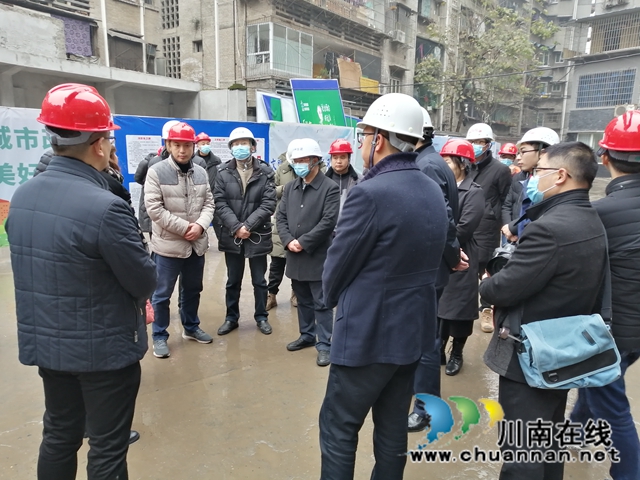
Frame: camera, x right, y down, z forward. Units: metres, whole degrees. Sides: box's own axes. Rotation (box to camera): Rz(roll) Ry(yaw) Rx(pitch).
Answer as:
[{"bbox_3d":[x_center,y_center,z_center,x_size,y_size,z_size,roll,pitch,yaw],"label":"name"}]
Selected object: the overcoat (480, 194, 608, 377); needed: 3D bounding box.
[{"bbox_3d":[0.869,0.150,1.950,0.420,0.740,0.530,11,15,44],"label":"overcoat"}]

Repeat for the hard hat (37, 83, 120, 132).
[{"bbox_3d":[-0.816,-0.455,1.700,0.220,0.152,0.277,7,9,30],"label":"hard hat"}]

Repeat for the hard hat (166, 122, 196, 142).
[{"bbox_3d":[-1.073,-0.836,3.880,0.220,0.152,0.277,-5,12,-27],"label":"hard hat"}]

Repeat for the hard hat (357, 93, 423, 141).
[{"bbox_3d":[0.289,-0.500,2.020,0.280,0.160,0.220,18,18,25],"label":"hard hat"}]

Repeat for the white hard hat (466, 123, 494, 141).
[{"bbox_3d":[1.427,-0.961,4.420,0.277,0.152,0.220,-2,10,-30],"label":"white hard hat"}]

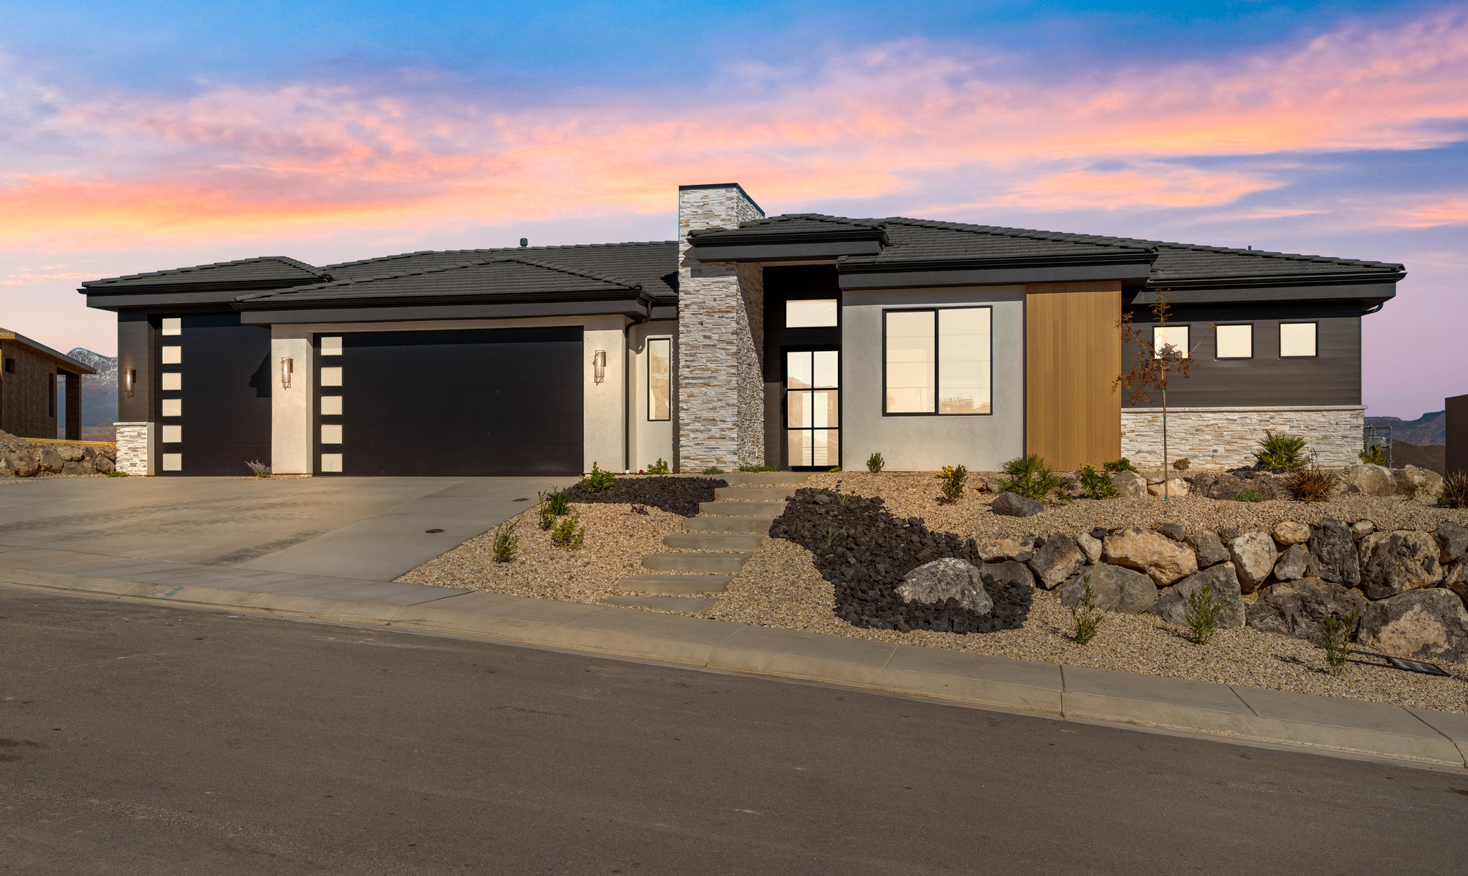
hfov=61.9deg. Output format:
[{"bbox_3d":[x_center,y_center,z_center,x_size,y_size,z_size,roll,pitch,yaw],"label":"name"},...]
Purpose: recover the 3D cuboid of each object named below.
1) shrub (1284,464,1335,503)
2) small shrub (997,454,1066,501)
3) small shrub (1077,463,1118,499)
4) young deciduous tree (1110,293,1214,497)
[{"bbox_3d":[7.954,0.626,16.900,0.713,0.555,0.680,0,0,14],"label":"shrub"},{"bbox_3d":[4.112,0.547,16.900,0.919,0.650,0.820,0,0,14],"label":"small shrub"},{"bbox_3d":[5.074,0.601,17.100,0.577,0.497,0.520,0,0,14],"label":"small shrub"},{"bbox_3d":[5.969,-0.606,17.000,1.403,2.934,1.200,0,0,14],"label":"young deciduous tree"}]

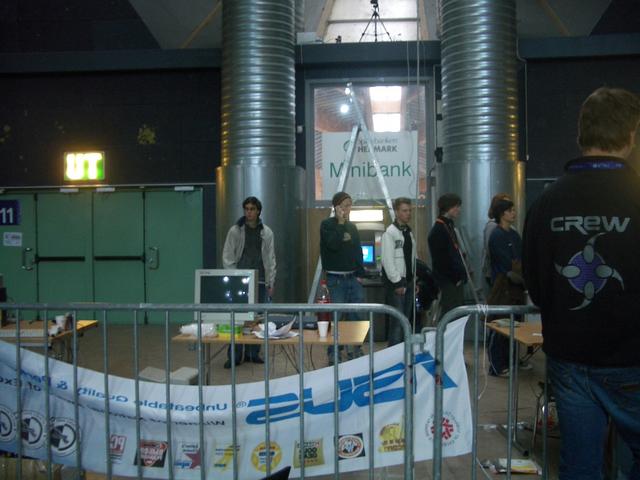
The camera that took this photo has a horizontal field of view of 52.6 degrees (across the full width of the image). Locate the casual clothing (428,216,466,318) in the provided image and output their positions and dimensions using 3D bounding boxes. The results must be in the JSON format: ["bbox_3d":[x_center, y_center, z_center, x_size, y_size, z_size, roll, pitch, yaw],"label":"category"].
[{"bbox_3d":[1.375,0.554,6.950,0.360,1.540,0.480,-1,1,18],"label":"casual clothing"}]

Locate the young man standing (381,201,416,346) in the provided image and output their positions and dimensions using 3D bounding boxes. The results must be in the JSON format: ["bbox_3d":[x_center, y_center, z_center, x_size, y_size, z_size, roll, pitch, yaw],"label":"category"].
[{"bbox_3d":[0.849,0.451,6.950,0.330,1.800,0.480,0,1,44],"label":"young man standing"}]

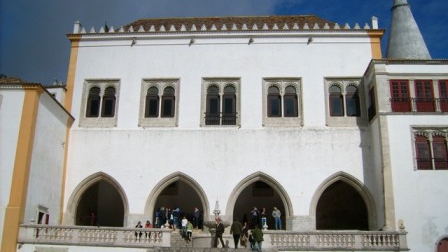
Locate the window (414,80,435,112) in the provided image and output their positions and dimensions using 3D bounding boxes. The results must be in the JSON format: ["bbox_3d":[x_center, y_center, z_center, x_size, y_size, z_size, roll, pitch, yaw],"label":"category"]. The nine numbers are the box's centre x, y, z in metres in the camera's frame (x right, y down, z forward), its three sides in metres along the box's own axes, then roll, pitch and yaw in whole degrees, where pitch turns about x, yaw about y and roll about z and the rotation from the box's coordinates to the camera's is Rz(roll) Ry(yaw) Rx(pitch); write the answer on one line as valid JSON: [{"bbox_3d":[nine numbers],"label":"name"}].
[{"bbox_3d":[14.671,-2.178,33.078,1.302,2.479,0.250,0,-15,4],"label":"window"}]

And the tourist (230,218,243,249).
[{"bbox_3d":[0.755,6.461,27.159,0.600,1.740,0.420,0,-15,3],"label":"tourist"}]

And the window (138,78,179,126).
[{"bbox_3d":[-5.202,-1.898,36.885,3.172,4.114,0.400,0,-16,4],"label":"window"}]

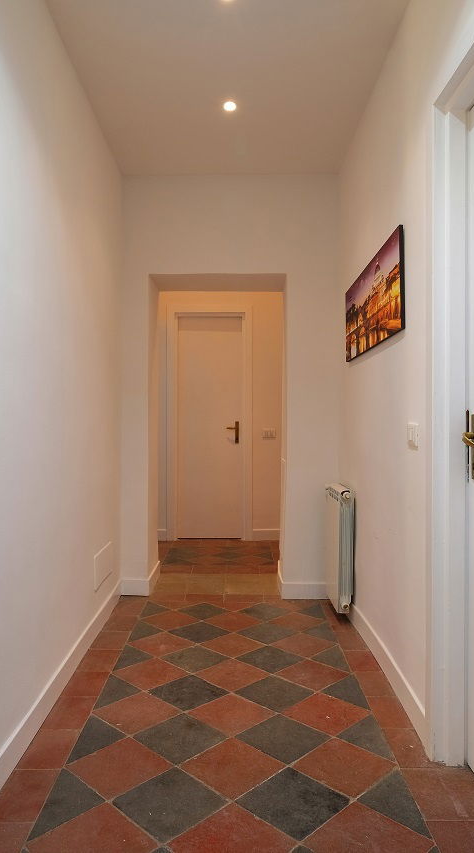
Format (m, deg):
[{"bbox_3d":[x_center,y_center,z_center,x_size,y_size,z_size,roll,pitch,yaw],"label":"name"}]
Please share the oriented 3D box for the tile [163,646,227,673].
[{"bbox_3d":[-0.198,1.106,2.702,0.248,0.015,0.248,0,0,45],"label":"tile"}]

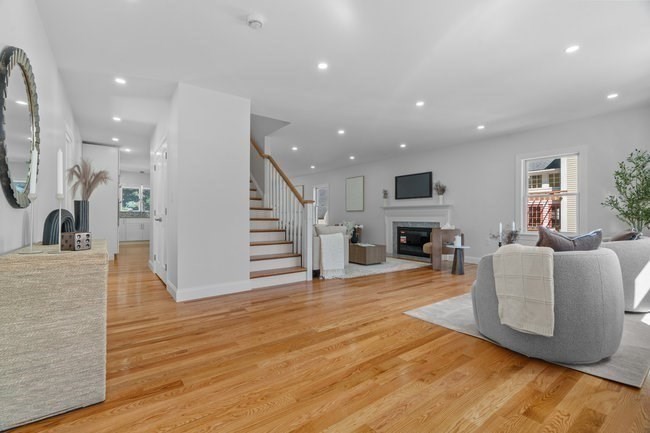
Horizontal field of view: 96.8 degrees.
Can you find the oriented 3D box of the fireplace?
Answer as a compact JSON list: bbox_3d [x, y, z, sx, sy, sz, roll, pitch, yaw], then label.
[{"bbox_3d":[2.231,0.618,7.010,0.202,0.697,1.040,0,0,-36],"label":"fireplace"}]

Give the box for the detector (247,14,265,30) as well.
[{"bbox_3d":[-0.539,-1.523,2.285,0.121,0.051,0.121,0,0,-36],"label":"detector"}]

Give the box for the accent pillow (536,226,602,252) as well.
[{"bbox_3d":[1.848,0.328,2.222,0.485,0.465,0.182,0,17,-15],"label":"accent pillow"}]

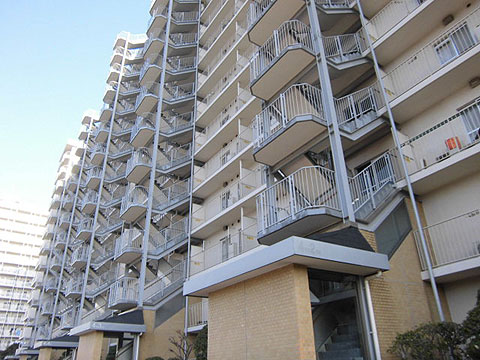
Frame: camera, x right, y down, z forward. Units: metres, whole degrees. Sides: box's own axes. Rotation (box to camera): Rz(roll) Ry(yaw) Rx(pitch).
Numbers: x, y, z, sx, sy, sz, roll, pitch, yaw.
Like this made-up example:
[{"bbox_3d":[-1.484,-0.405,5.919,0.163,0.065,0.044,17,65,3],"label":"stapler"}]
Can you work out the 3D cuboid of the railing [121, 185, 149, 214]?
[{"bbox_3d":[-6.466,1.399,22.105,0.930,1.180,2.470,17,-33,-31],"label":"railing"}]

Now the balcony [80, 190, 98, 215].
[{"bbox_3d":[-14.341,2.179,34.713,0.974,1.277,2.496,17,-33,-31],"label":"balcony"}]

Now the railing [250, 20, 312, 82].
[{"bbox_3d":[1.257,-4.055,12.158,0.930,1.180,2.470,17,-33,-31],"label":"railing"}]

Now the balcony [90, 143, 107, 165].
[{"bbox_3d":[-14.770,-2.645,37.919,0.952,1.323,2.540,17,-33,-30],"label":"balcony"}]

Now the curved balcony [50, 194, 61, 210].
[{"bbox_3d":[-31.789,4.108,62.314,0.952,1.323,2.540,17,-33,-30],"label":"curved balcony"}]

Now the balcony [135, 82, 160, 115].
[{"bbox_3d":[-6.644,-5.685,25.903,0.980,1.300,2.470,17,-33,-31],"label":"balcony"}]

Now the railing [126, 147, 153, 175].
[{"bbox_3d":[-6.644,-1.000,23.866,0.921,1.222,2.540,17,-33,-30],"label":"railing"}]

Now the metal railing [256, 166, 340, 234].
[{"bbox_3d":[1.438,0.733,9.871,0.921,1.222,2.540,17,-33,-30],"label":"metal railing"}]

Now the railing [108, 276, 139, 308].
[{"bbox_3d":[-6.461,6.292,20.012,0.921,1.222,2.540,17,-33,-30],"label":"railing"}]

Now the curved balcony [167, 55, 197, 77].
[{"bbox_3d":[-4.808,-8.447,27.941,2.700,2.500,1.100,17,-33,-31],"label":"curved balcony"}]

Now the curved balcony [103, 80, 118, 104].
[{"bbox_3d":[-14.403,-9.642,40.161,0.874,1.312,2.448,16,-33,-30],"label":"curved balcony"}]

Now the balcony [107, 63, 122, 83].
[{"bbox_3d":[-14.756,-12.338,42.514,0.974,1.277,2.496,17,-33,-31],"label":"balcony"}]

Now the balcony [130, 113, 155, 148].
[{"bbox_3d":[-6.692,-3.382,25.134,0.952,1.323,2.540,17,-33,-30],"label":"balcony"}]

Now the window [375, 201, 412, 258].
[{"bbox_3d":[4.078,1.356,9.551,1.855,2.306,0.106,16,-33,-30],"label":"window"}]

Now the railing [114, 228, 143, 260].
[{"bbox_3d":[-6.358,3.890,20.905,0.974,1.277,2.496,17,-33,-31],"label":"railing"}]

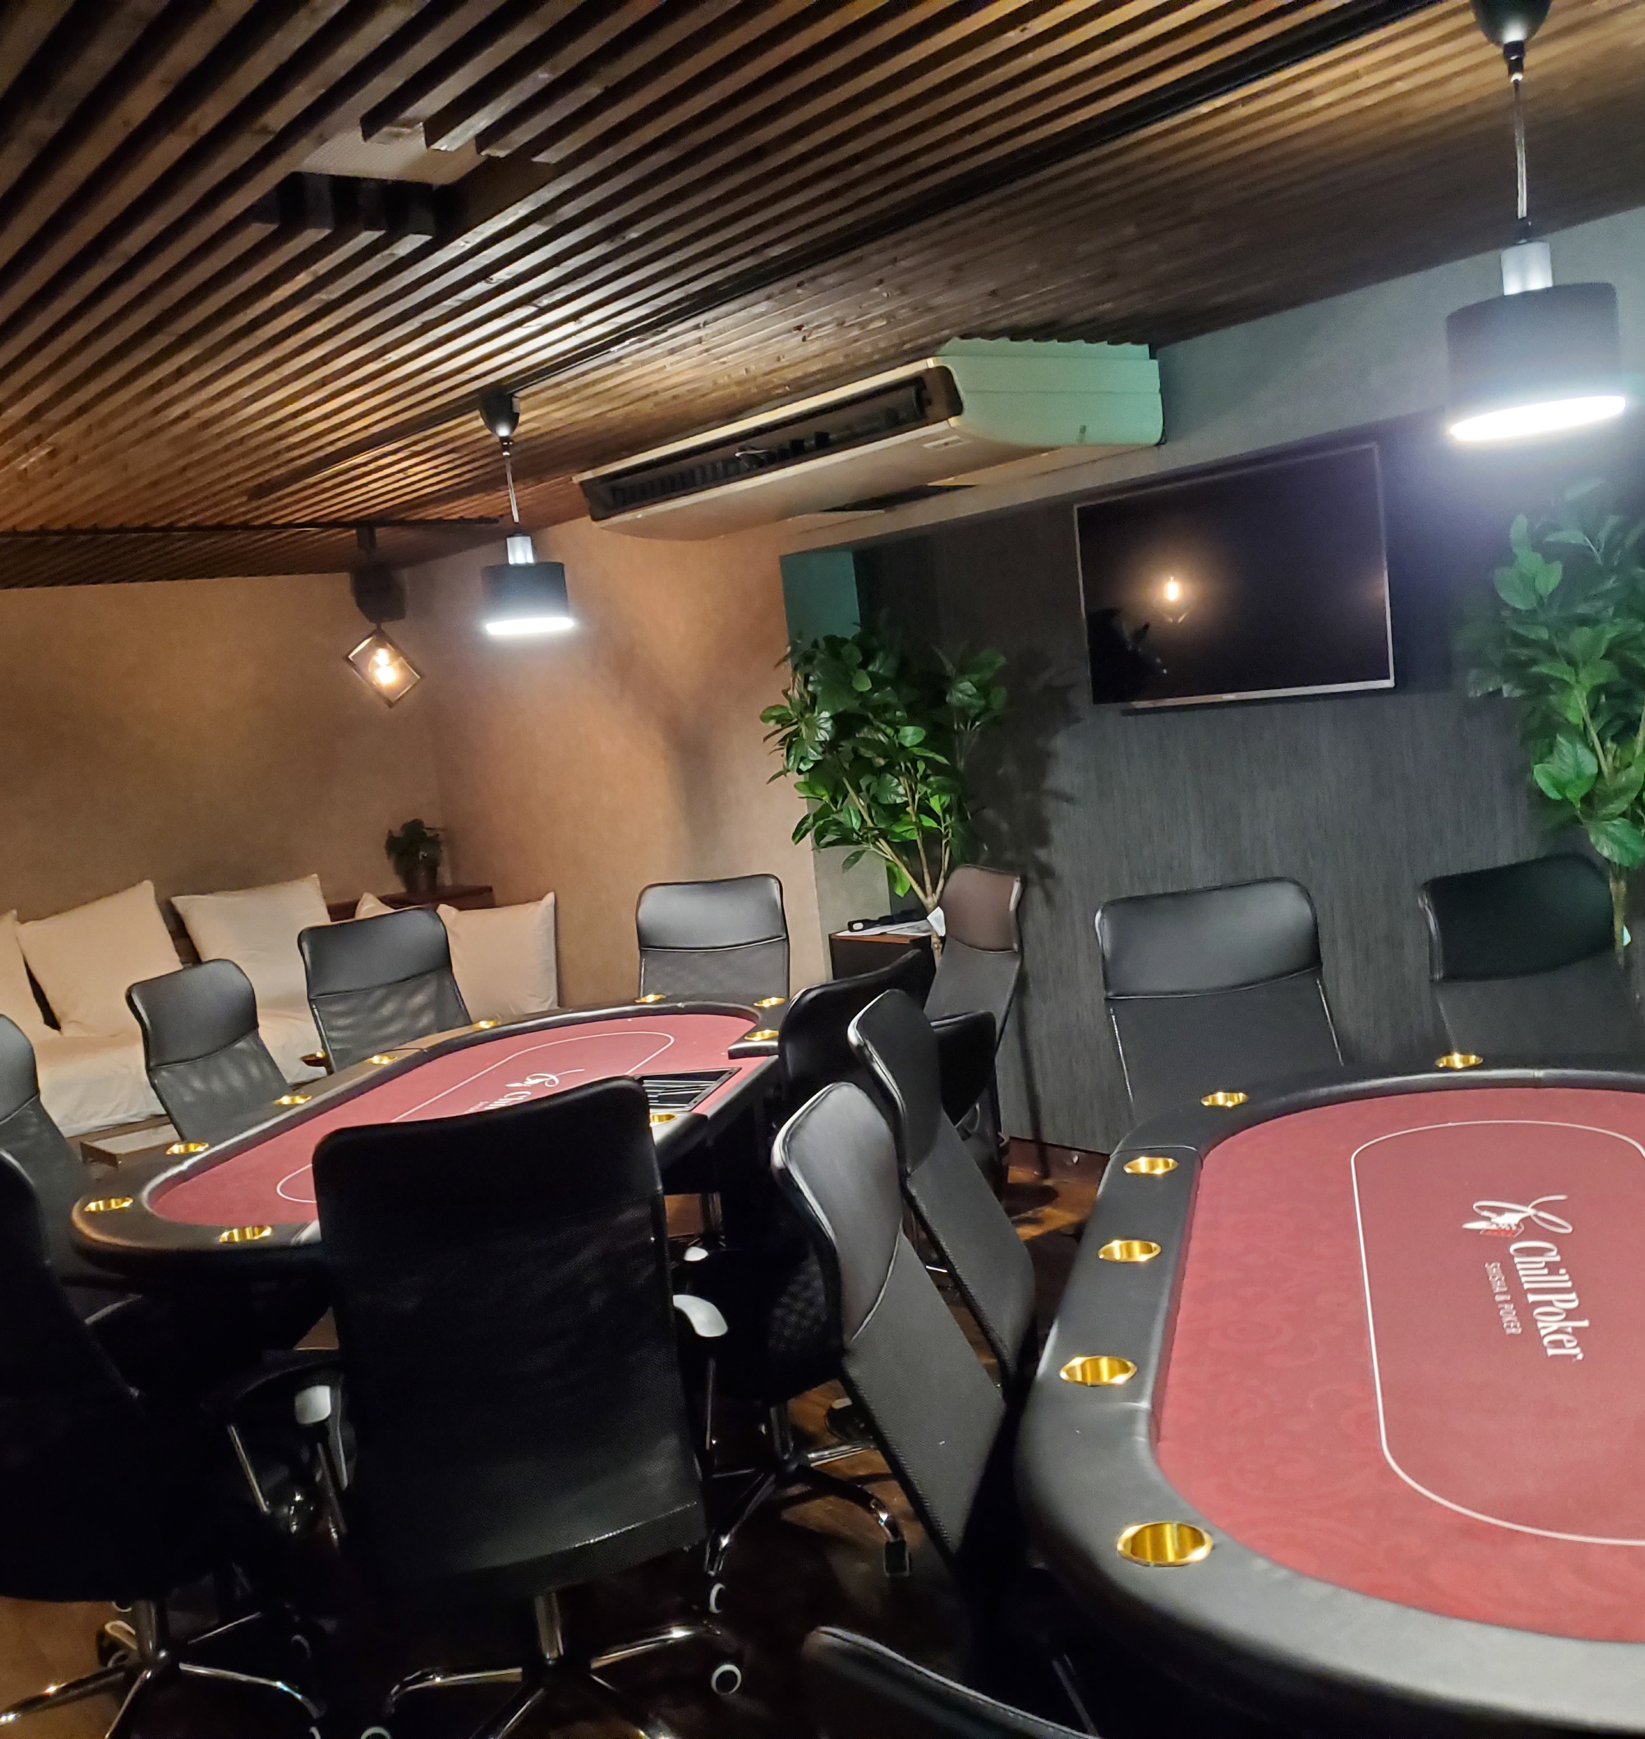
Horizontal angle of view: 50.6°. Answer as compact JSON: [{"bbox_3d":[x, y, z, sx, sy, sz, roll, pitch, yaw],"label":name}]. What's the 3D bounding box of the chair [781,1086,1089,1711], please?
[{"bbox_3d":[0.314,0.849,2.341,0.620,1.070,0.610,-5,6,12],"label":"chair"}]

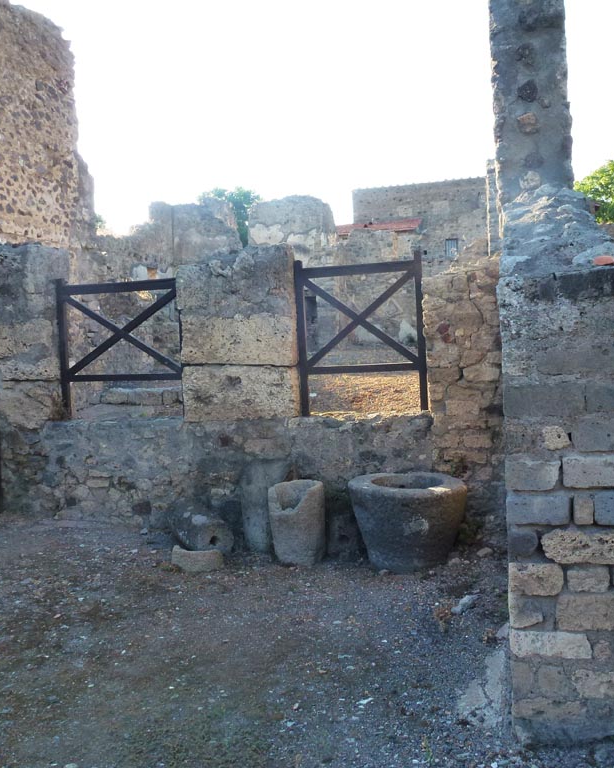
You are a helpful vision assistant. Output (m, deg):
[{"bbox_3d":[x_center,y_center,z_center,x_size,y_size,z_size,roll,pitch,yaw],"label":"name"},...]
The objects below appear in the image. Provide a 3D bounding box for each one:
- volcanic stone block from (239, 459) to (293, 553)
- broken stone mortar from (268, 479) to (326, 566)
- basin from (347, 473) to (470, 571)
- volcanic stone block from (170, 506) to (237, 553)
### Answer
[{"bbox_3d":[-0.342,0.943,5.737,0.400,0.730,0.280,-2,2,14],"label":"volcanic stone block"},{"bbox_3d":[-0.071,1.023,5.310,0.410,0.580,0.400,-2,2,0],"label":"broken stone mortar"},{"bbox_3d":[0.779,0.994,5.210,0.840,0.580,0.840,-2,2,14],"label":"basin"},{"bbox_3d":[-0.841,1.121,5.774,0.480,0.350,0.400,-2,2,-6],"label":"volcanic stone block"}]

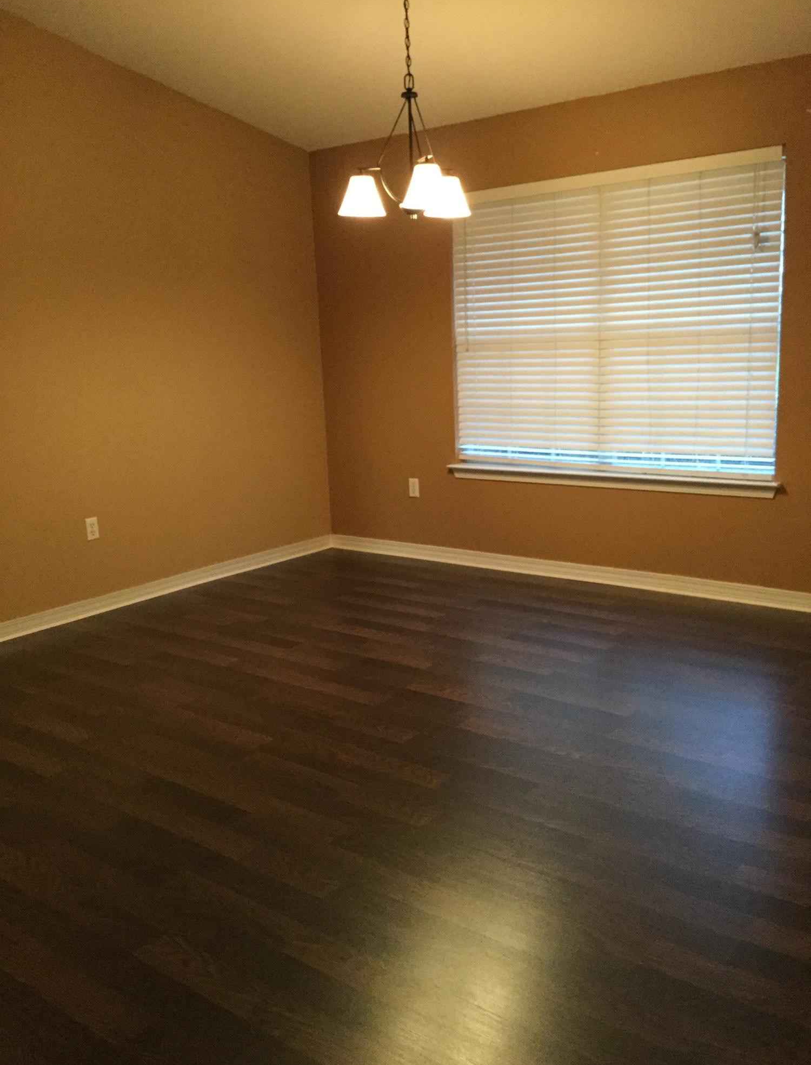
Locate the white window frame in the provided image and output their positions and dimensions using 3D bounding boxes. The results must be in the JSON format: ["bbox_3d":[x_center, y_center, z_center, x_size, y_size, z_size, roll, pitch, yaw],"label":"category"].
[{"bbox_3d":[1.012,-1.051,4.972,1.769,1.485,0.075,7,14,37],"label":"white window frame"}]

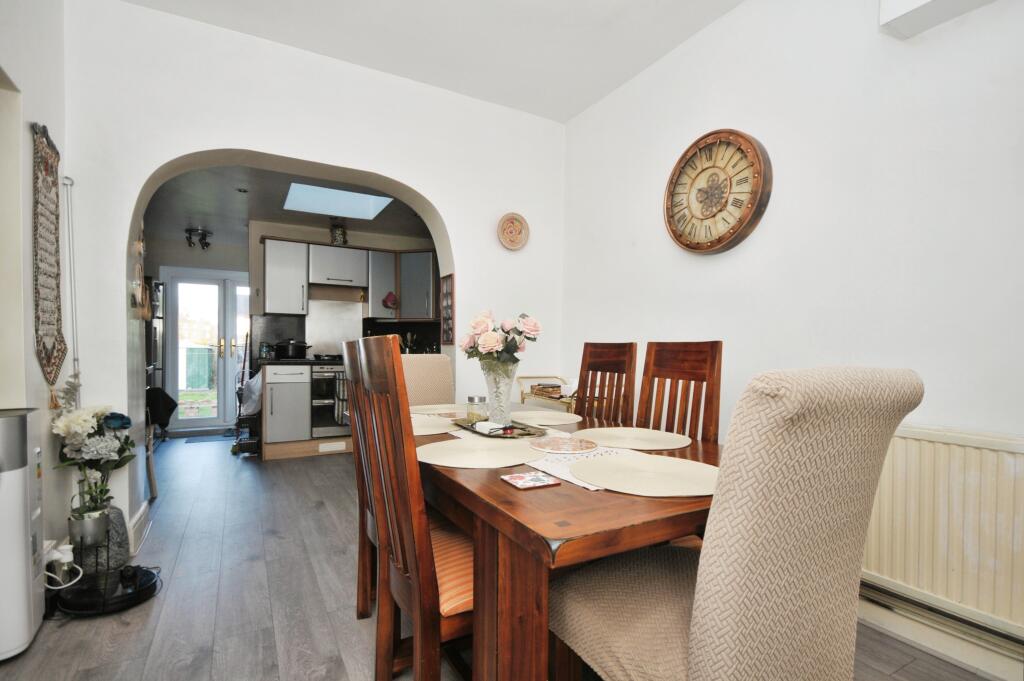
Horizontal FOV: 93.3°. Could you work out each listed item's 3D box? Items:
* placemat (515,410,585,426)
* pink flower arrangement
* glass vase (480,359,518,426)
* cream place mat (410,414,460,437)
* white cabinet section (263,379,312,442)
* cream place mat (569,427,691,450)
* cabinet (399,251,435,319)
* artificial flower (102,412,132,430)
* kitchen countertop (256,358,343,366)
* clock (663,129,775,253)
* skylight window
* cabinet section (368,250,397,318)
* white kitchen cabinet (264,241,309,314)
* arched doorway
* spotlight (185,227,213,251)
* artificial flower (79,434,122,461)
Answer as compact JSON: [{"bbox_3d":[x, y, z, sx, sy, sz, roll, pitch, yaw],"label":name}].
[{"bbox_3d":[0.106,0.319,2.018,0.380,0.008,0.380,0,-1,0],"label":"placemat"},{"bbox_3d":[-0.043,-0.007,1.820,0.300,0.200,0.260,0,-1,0],"label":"pink flower arrangement"},{"bbox_3d":[-0.045,0.197,1.815,0.150,0.245,0.150,0,-1,0],"label":"glass vase"},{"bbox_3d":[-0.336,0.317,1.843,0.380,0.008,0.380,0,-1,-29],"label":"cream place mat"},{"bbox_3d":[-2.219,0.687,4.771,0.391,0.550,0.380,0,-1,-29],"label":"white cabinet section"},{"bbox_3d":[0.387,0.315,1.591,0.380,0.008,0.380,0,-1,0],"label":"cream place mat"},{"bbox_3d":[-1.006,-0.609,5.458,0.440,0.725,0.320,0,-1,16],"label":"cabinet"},{"bbox_3d":[-1.674,0.344,2.050,0.100,0.075,0.095,1,-1,-35],"label":"artificial flower"},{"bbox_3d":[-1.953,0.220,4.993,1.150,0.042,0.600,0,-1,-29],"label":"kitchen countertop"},{"bbox_3d":[1.011,-0.743,2.441,0.072,0.595,0.595,0,-1,-29],"label":"clock"},{"bbox_3d":[-1.615,-1.289,4.459,0.830,0.080,0.830,1,-1,-29],"label":"skylight window"},{"bbox_3d":[-1.491,-0.613,5.447,0.302,0.730,0.280,0,-1,-29],"label":"cabinet section"},{"bbox_3d":[-2.340,-0.624,4.993,0.400,0.720,0.310,1,-1,-29],"label":"white kitchen cabinet"},{"bbox_3d":[-1.236,0.017,2.993,1.775,2.158,0.280,1,-1,-29],"label":"arched doorway"},{"bbox_3d":[-3.518,-1.127,5.432,0.310,0.210,0.260,0,-1,-29],"label":"spotlight"},{"bbox_3d":[-1.729,0.450,2.030,0.145,0.105,0.135,1,-1,-35],"label":"artificial flower"}]

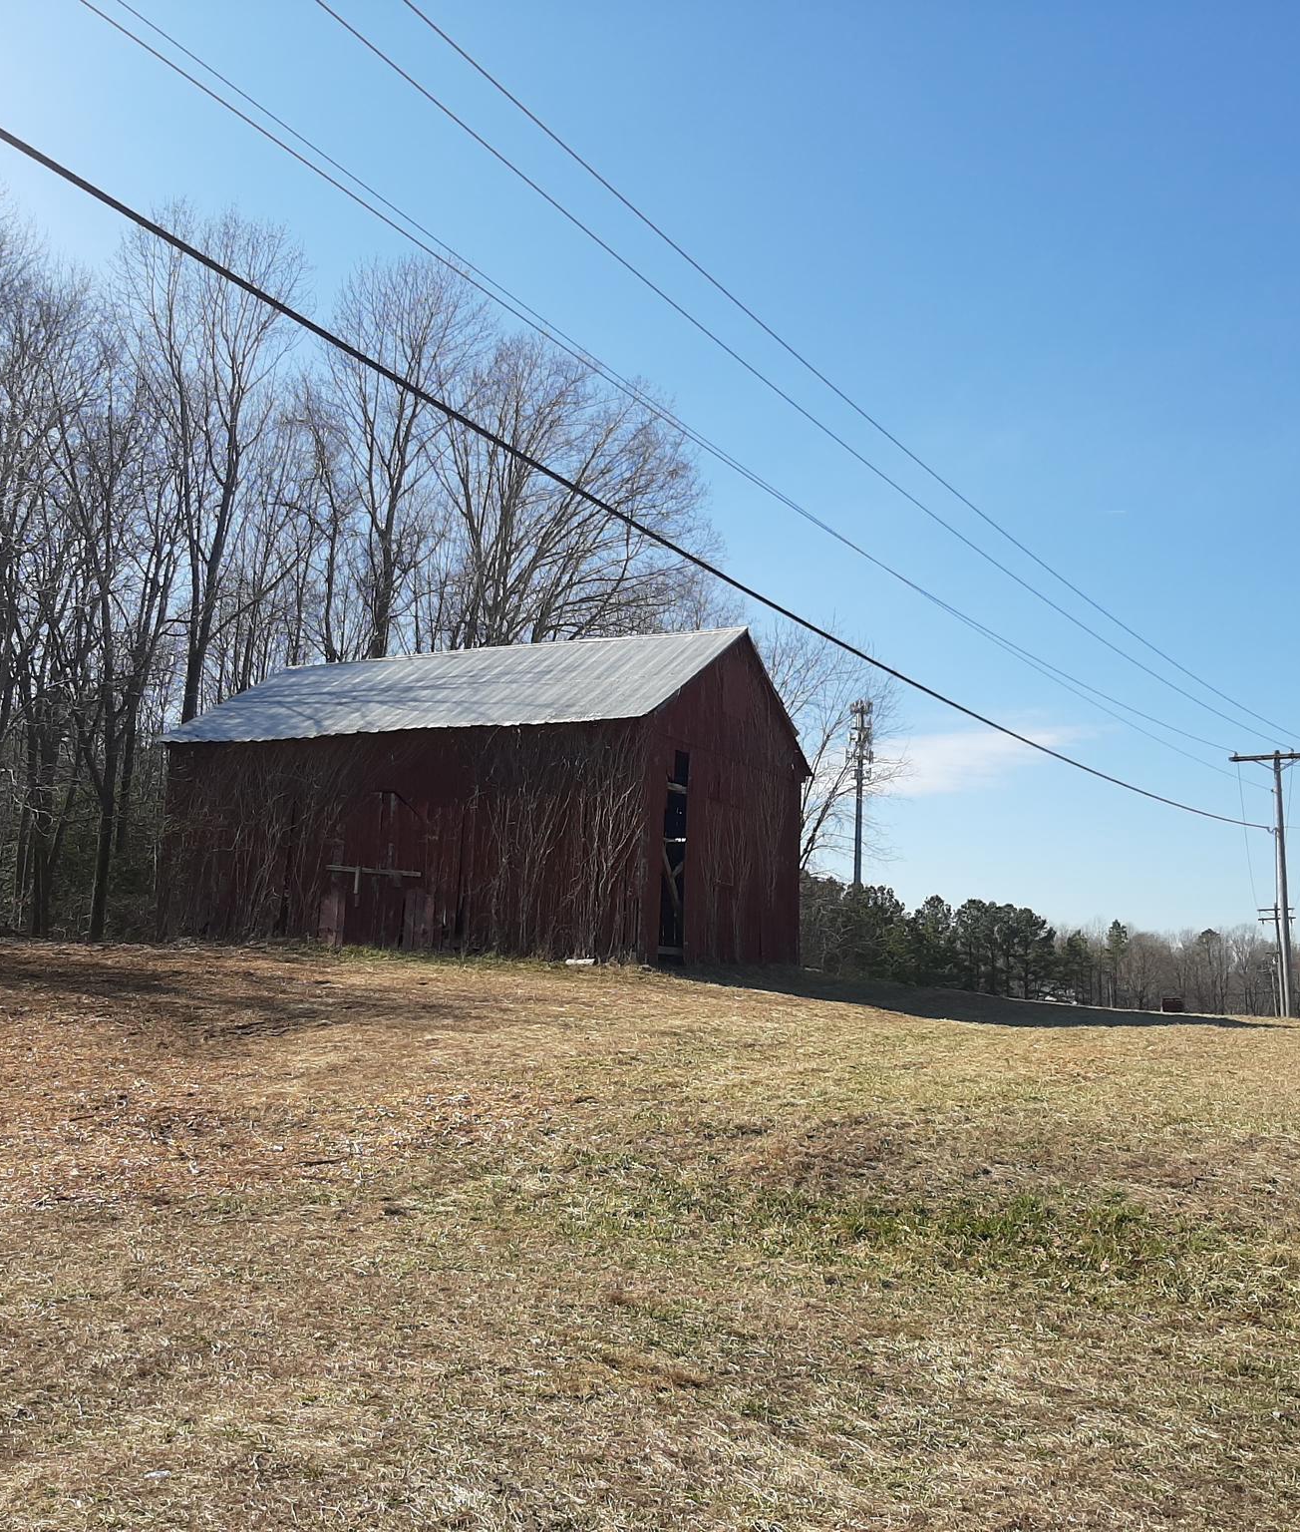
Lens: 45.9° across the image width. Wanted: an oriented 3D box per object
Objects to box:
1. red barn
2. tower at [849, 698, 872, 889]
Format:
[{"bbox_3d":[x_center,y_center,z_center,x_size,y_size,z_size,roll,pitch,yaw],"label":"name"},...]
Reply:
[{"bbox_3d":[-3.900,0.860,37.100,13.350,7.500,8.650,-2,-9,29],"label":"red barn"},{"bbox_3d":[33.680,12.214,246.816,4.000,47.000,4.000,2,-8,0],"label":"tower"}]

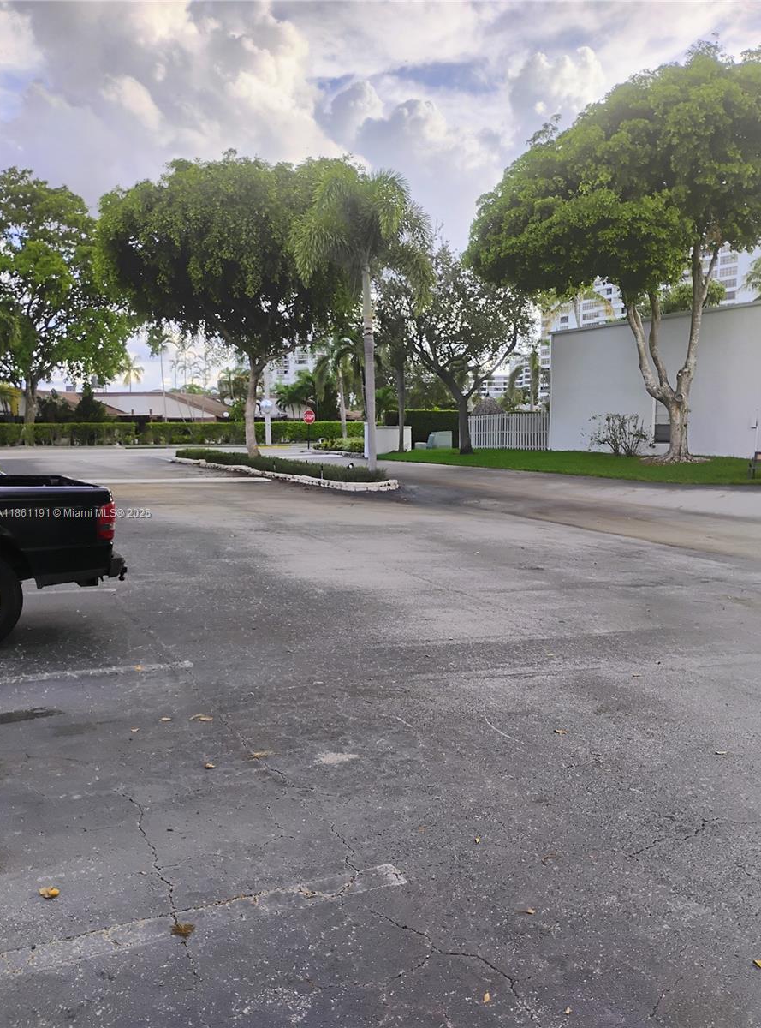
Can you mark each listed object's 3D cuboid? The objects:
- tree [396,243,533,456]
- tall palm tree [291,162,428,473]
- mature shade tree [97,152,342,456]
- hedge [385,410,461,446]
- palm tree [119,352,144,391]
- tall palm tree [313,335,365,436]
[{"bbox_3d":[3.972,-7.724,39.400,6.570,9.690,6.400,0,6,0],"label":"tree"},{"bbox_3d":[-0.460,-4.789,21.310,3.590,8.070,3.590,0,6,0],"label":"tall palm tree"},{"bbox_3d":[-5.444,-6.900,28.626,8.590,10.600,8.300,0,6,0],"label":"mature shade tree"},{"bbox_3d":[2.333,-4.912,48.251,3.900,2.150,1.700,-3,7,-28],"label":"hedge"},{"bbox_3d":[-38.448,-18.740,128.734,3.700,12.540,3.700,0,6,0],"label":"palm tree"},{"bbox_3d":[-2.388,-6.682,45.547,2.620,6.350,2.620,0,6,0],"label":"tall palm tree"}]

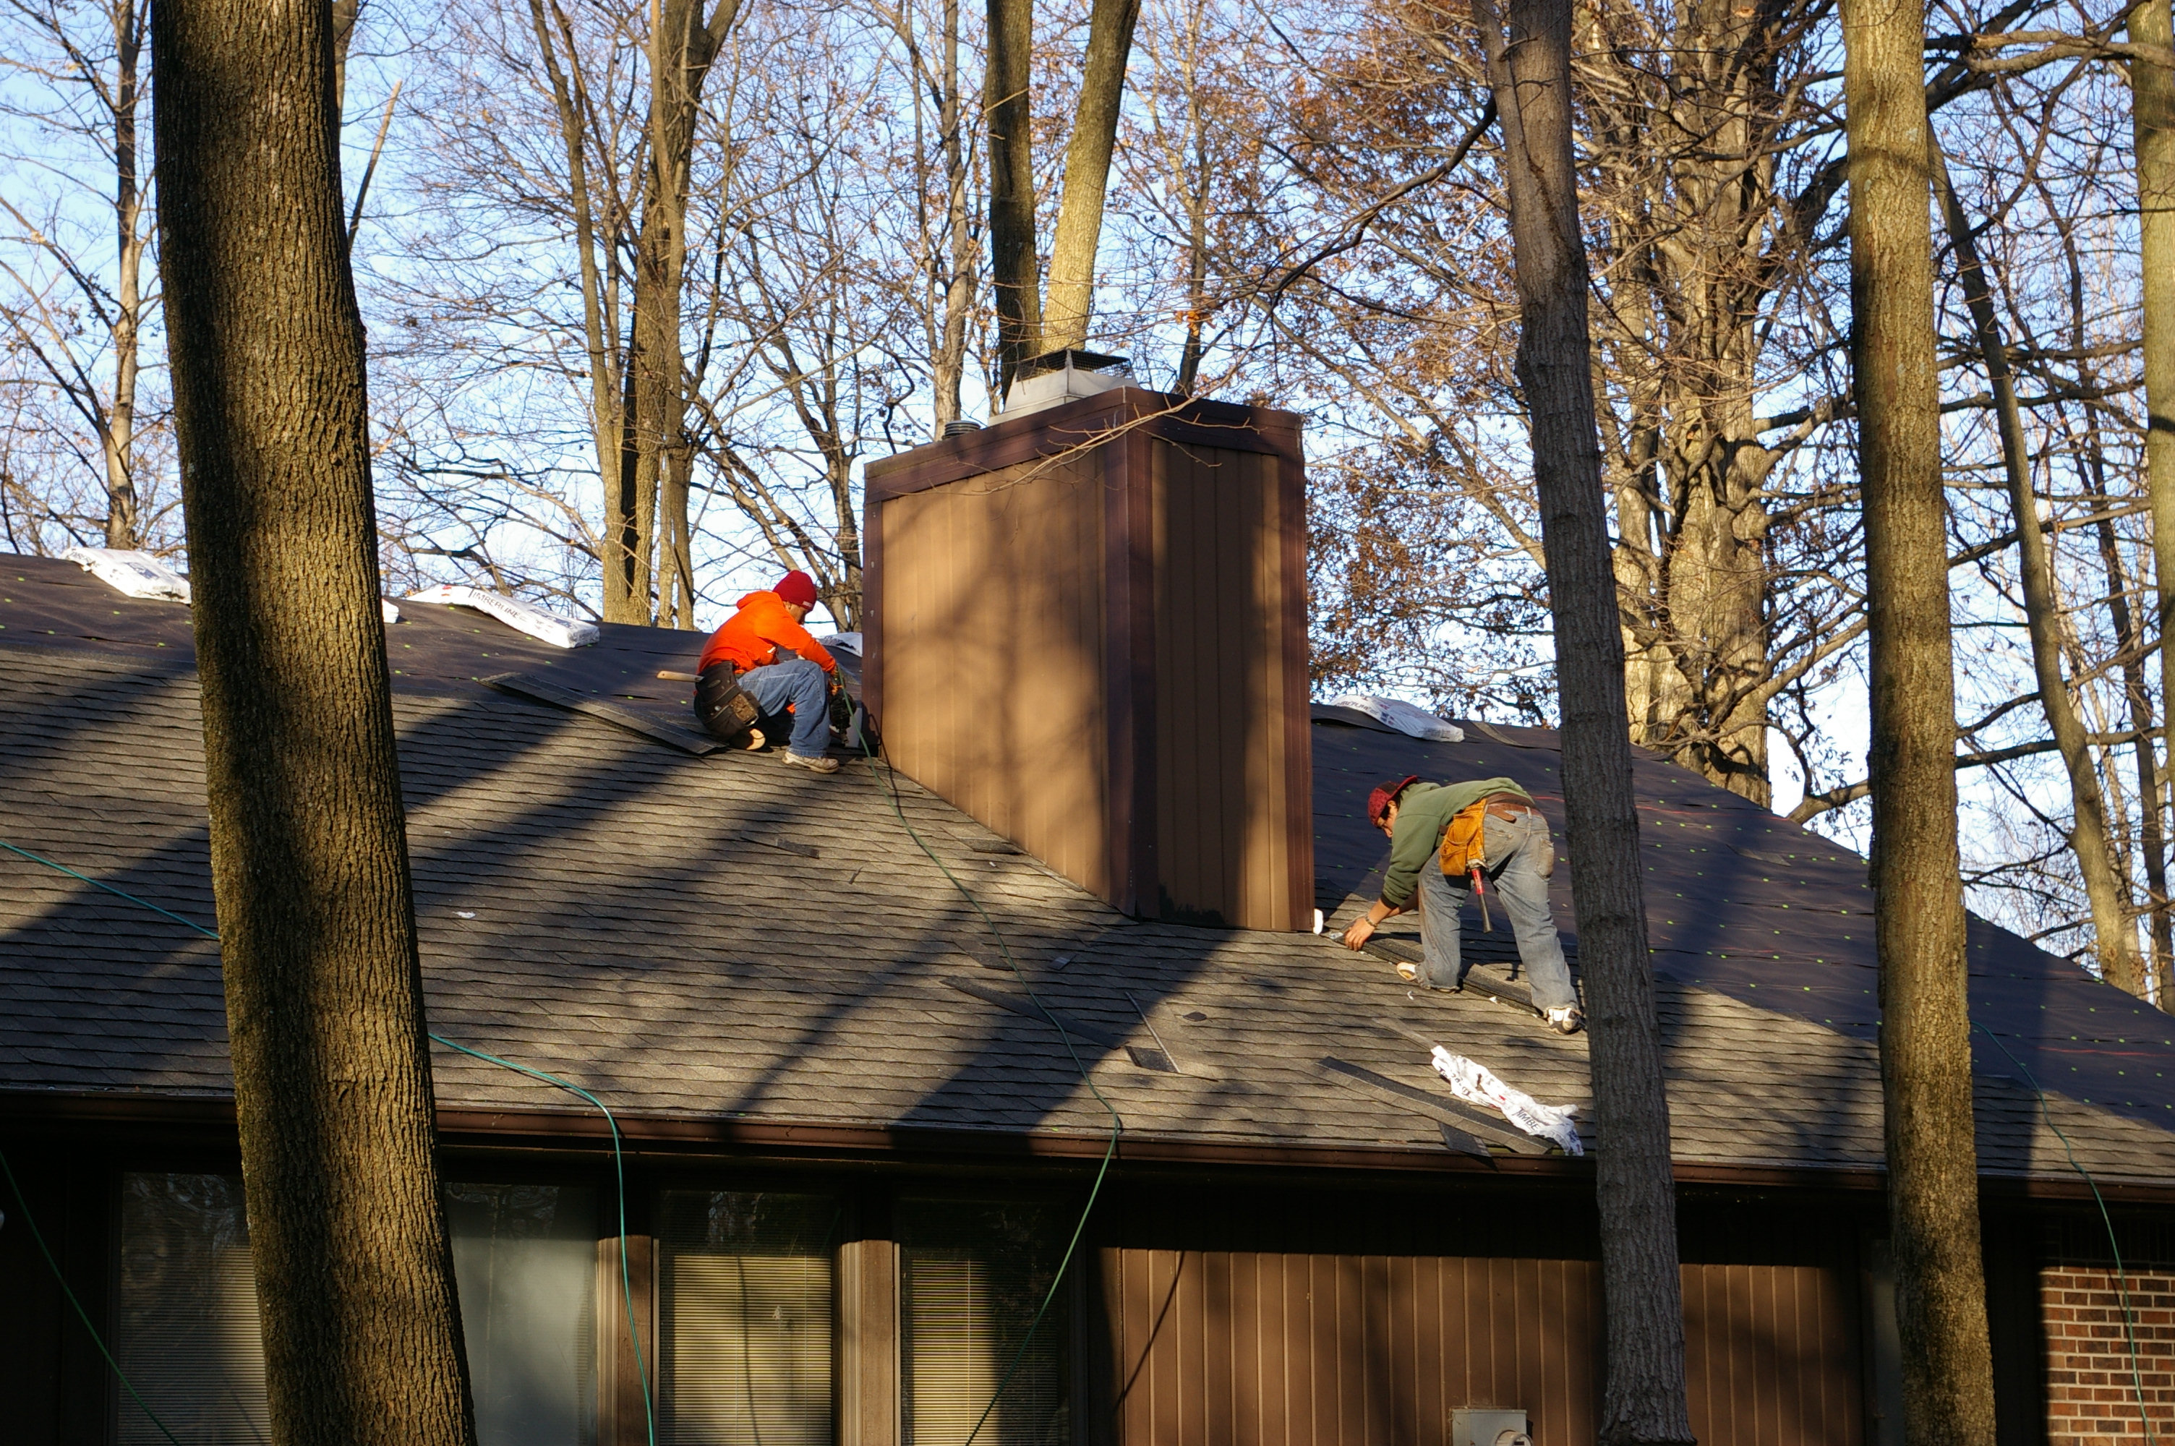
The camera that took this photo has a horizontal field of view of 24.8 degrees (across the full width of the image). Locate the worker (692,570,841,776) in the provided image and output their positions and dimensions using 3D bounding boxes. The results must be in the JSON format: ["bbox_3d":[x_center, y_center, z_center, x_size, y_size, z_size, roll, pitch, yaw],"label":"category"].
[{"bbox_3d":[-1.357,-0.226,21.814,0.668,0.901,0.506,4,-10,-29],"label":"worker"}]

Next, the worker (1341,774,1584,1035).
[{"bbox_3d":[1.580,0.787,21.025,0.961,1.093,0.587,-8,-12,38],"label":"worker"}]

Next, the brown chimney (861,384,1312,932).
[{"bbox_3d":[-0.036,-0.132,22.118,0.990,2.320,2.040,6,-11,-36],"label":"brown chimney"}]

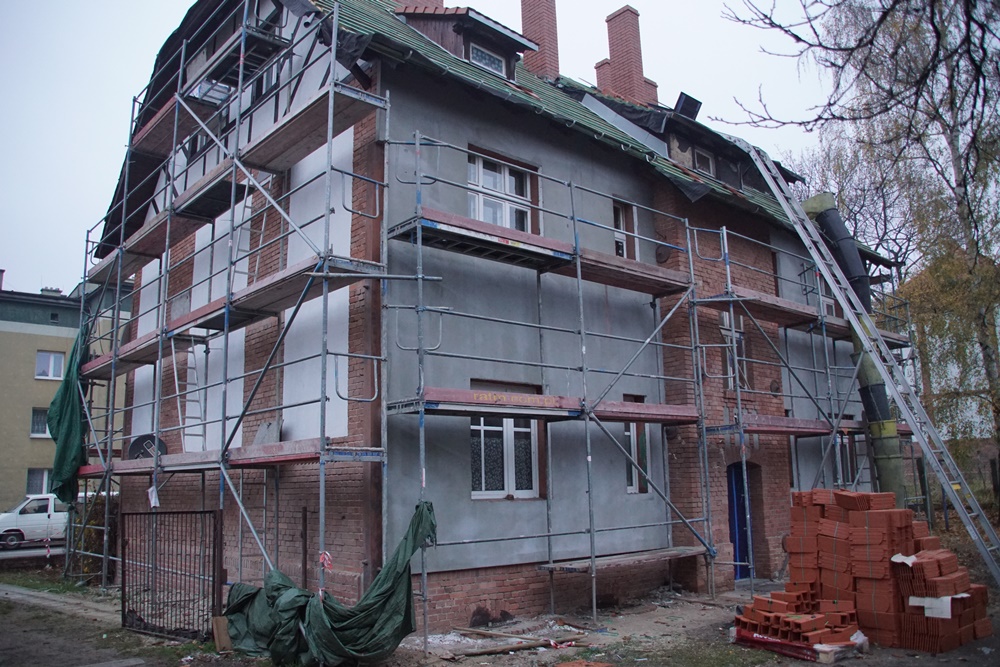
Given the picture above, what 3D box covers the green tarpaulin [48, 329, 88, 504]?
[{"bbox_3d":[-8.927,1.694,15.500,0.680,3.550,0.500,7,-14,-41],"label":"green tarpaulin"}]

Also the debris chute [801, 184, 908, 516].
[{"bbox_3d":[6.660,0.530,13.850,0.950,6.200,0.750,-15,-9,33],"label":"debris chute"}]

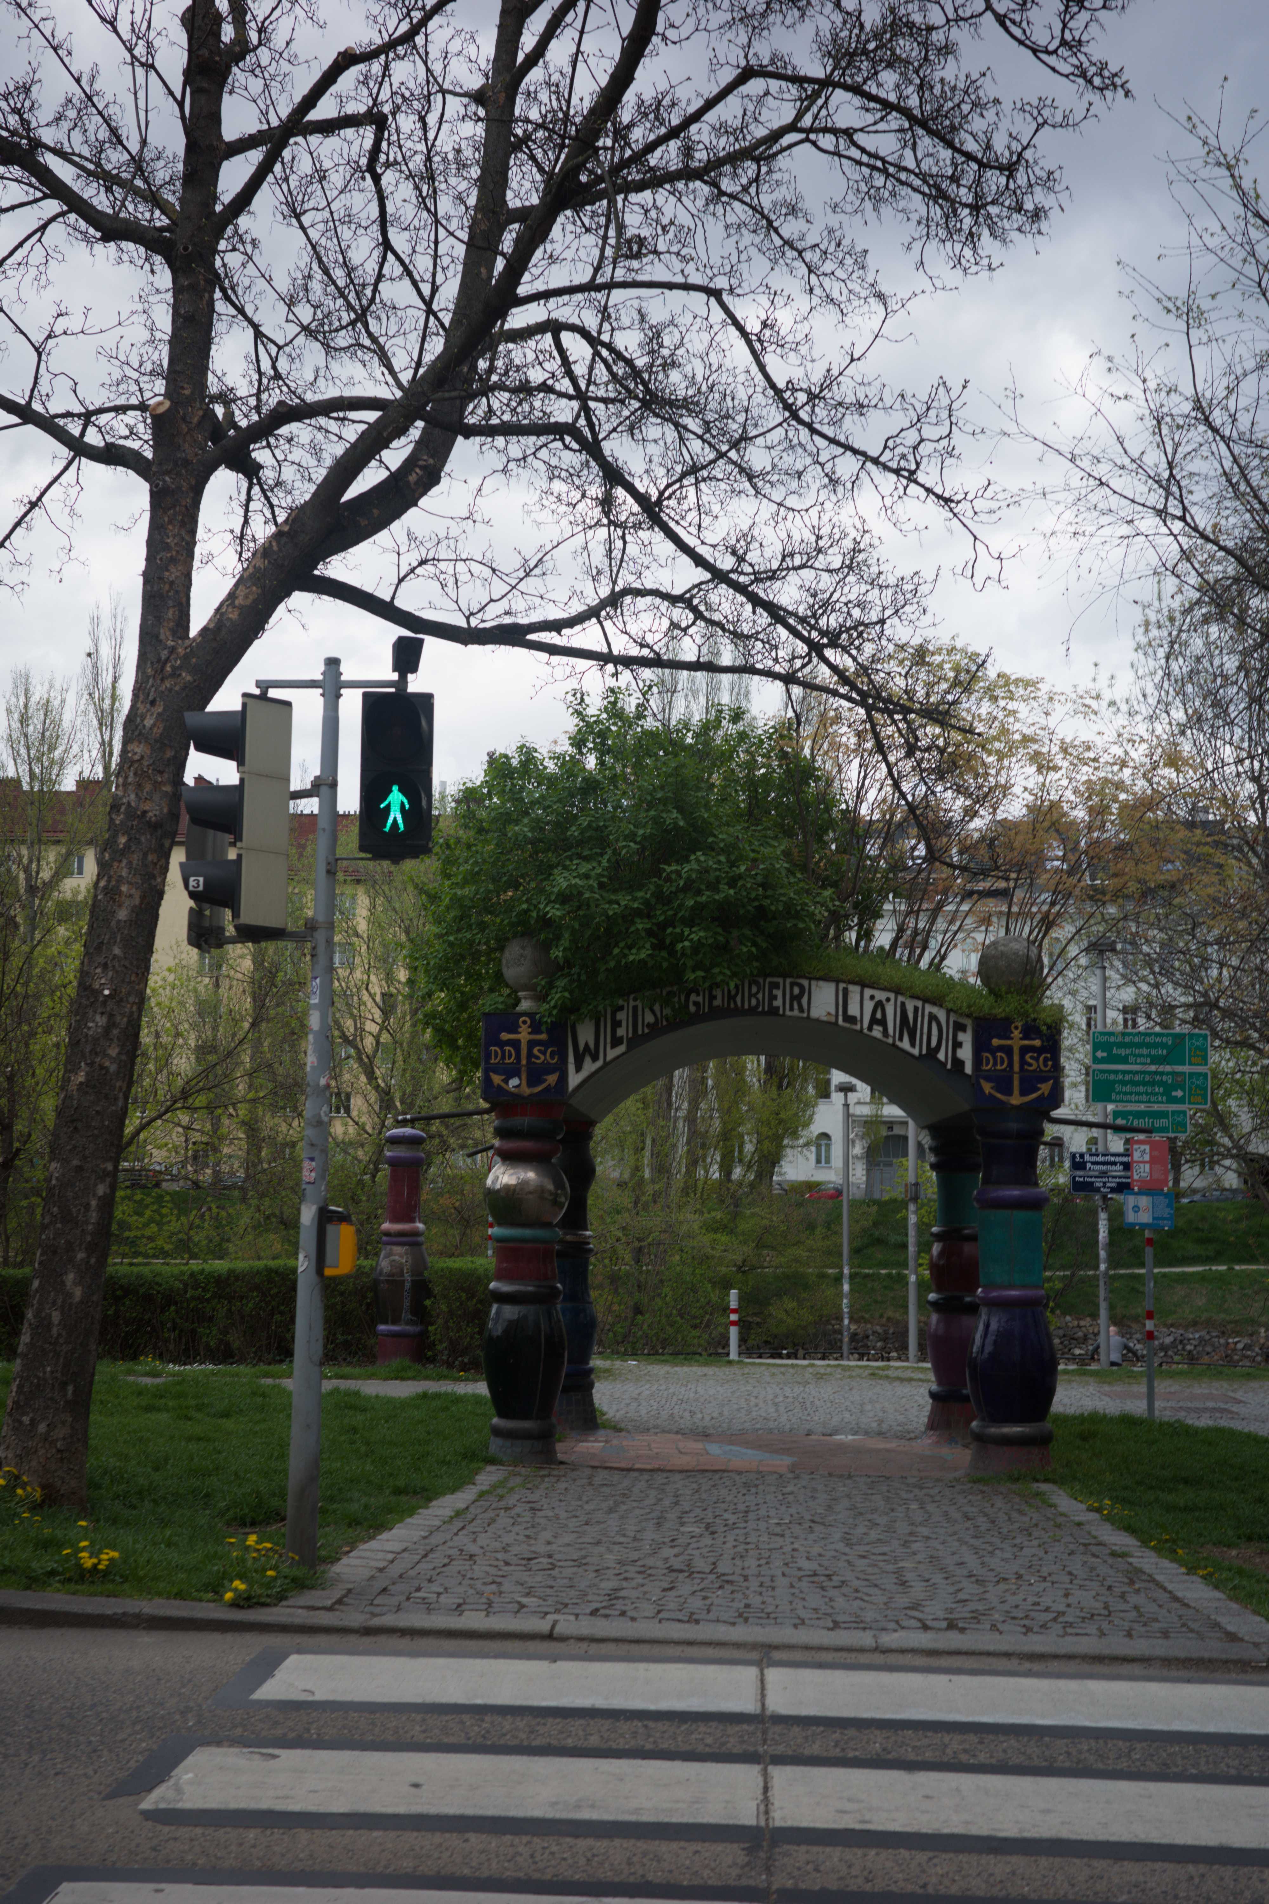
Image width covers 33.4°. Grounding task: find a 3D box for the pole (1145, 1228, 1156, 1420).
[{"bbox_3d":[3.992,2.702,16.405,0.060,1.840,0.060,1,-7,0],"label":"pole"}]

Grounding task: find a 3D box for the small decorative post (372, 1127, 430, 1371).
[{"bbox_3d":[-2.153,2.734,19.725,0.500,2.195,0.500,1,-7,0],"label":"small decorative post"}]

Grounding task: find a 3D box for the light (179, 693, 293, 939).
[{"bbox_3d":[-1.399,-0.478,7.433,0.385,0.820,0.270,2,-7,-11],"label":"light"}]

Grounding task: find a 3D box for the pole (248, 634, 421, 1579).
[{"bbox_3d":[-1.096,0.519,7.330,0.560,3.160,0.130,1,-7,-1],"label":"pole"}]

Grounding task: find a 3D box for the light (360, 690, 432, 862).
[{"bbox_3d":[-0.830,-0.617,7.373,0.245,0.550,0.320,1,-7,-2],"label":"light"}]

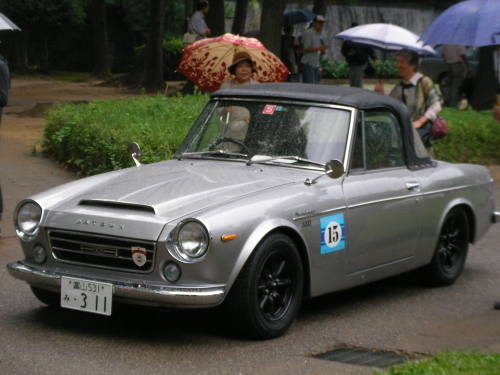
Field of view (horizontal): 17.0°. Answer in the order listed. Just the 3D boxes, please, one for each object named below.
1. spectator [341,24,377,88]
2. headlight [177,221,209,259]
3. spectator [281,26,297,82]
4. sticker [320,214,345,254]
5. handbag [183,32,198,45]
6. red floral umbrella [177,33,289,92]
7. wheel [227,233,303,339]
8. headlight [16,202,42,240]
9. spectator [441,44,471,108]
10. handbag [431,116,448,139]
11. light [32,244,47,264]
[{"bbox_3d":[1.946,-2.164,30.085,0.560,1.580,0.360,2,6,-6],"label":"spectator"},{"bbox_3d":[-0.275,0.266,8.574,0.195,0.195,0.110,6,7,31],"label":"headlight"},{"bbox_3d":[0.698,-2.167,30.000,0.380,1.570,0.450,7,8,36],"label":"spectator"},{"bbox_3d":[0.465,0.262,9.404,0.010,0.210,0.287,6,7,31],"label":"sticker"},{"bbox_3d":[-1.037,-2.597,29.200,0.260,0.190,0.100,4,6,14],"label":"handbag"},{"bbox_3d":[-0.135,-0.951,13.846,0.960,0.720,0.960,12,-26,-11],"label":"red floral umbrella"},{"bbox_3d":[0.082,0.530,9.131,0.190,0.585,0.585,6,8,31],"label":"wheel"},{"bbox_3d":[-1.212,0.184,9.210,0.190,0.210,0.110,6,8,31],"label":"headlight"},{"bbox_3d":[3.925,-2.292,32.000,0.480,1.680,0.500,4,7,20],"label":"spectator"},{"bbox_3d":[1.440,-0.451,12.700,0.150,0.175,0.120,1,6,-14],"label":"handbag"},{"bbox_3d":[-1.129,0.356,9.061,0.110,0.110,0.060,6,7,31],"label":"light"}]

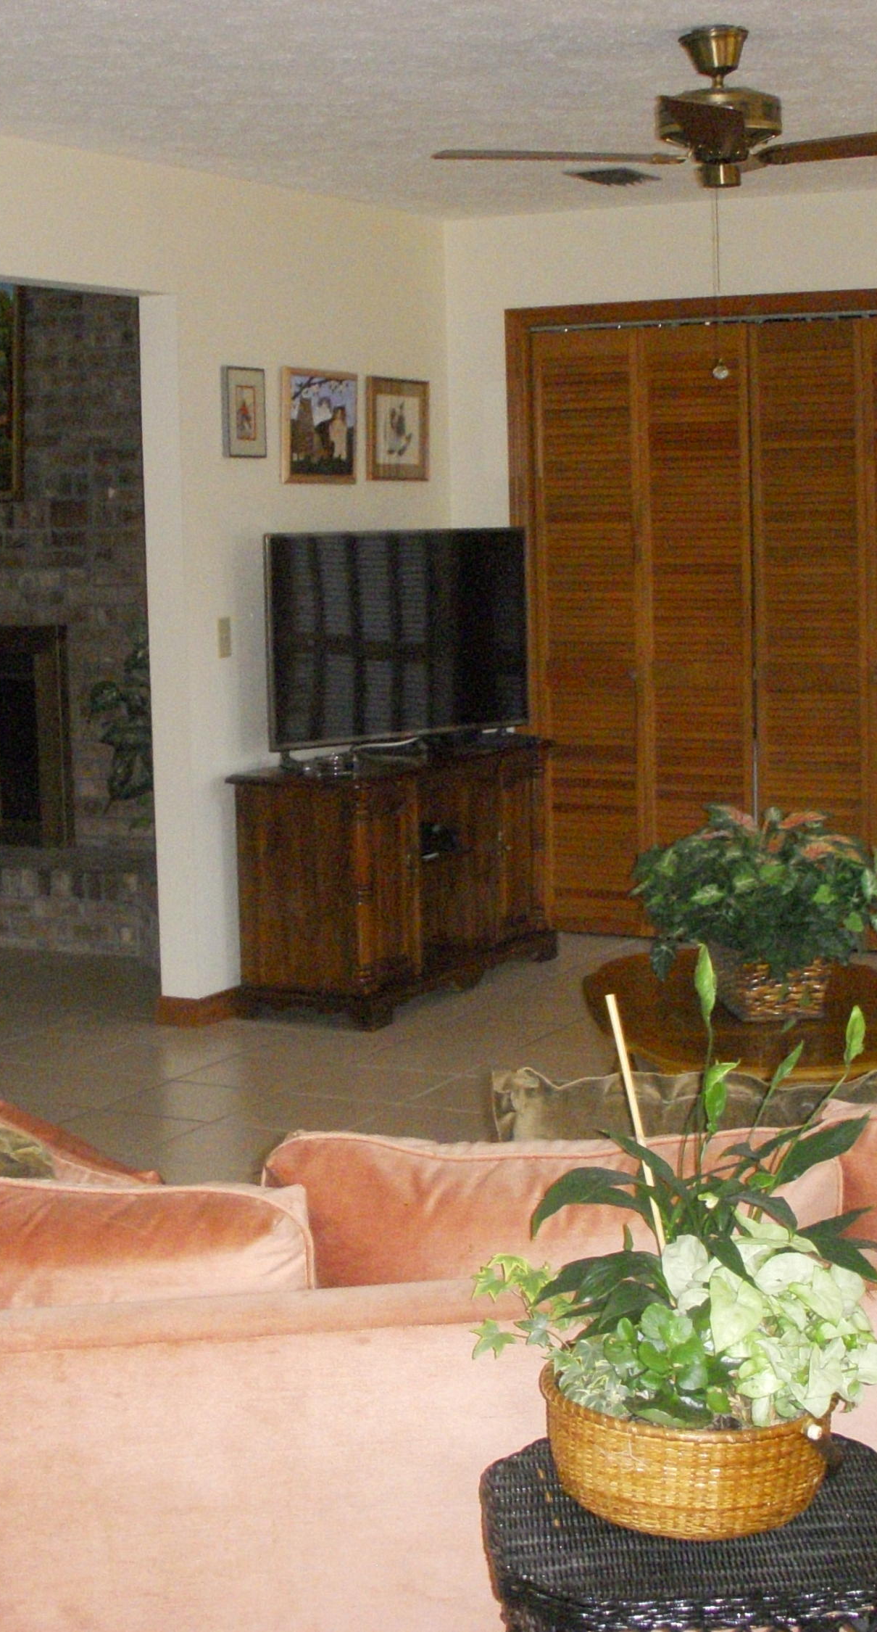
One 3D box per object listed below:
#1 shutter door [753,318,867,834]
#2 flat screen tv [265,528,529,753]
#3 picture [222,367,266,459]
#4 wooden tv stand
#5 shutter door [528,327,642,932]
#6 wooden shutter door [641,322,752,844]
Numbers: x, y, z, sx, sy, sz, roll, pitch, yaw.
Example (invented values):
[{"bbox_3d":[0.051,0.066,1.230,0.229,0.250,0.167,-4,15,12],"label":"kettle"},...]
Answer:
[{"bbox_3d":[1.200,-0.579,7.690,0.370,2.010,0.035,2,9,25],"label":"shutter door"},{"bbox_3d":[-0.142,-0.548,7.324,1.080,0.632,0.065,-9,11,-43],"label":"flat screen tv"},{"bbox_3d":[-0.558,-1.157,6.854,0.022,0.257,0.205,2,9,25],"label":"picture"},{"bbox_3d":[-0.113,0.172,7.339,0.490,0.710,1.190,3,9,29],"label":"wooden tv stand"},{"bbox_3d":[0.513,-0.612,8.015,0.370,2.015,0.035,2,9,25],"label":"shutter door"},{"bbox_3d":[0.856,-0.594,7.860,0.385,2.020,0.035,3,9,27],"label":"wooden shutter door"}]

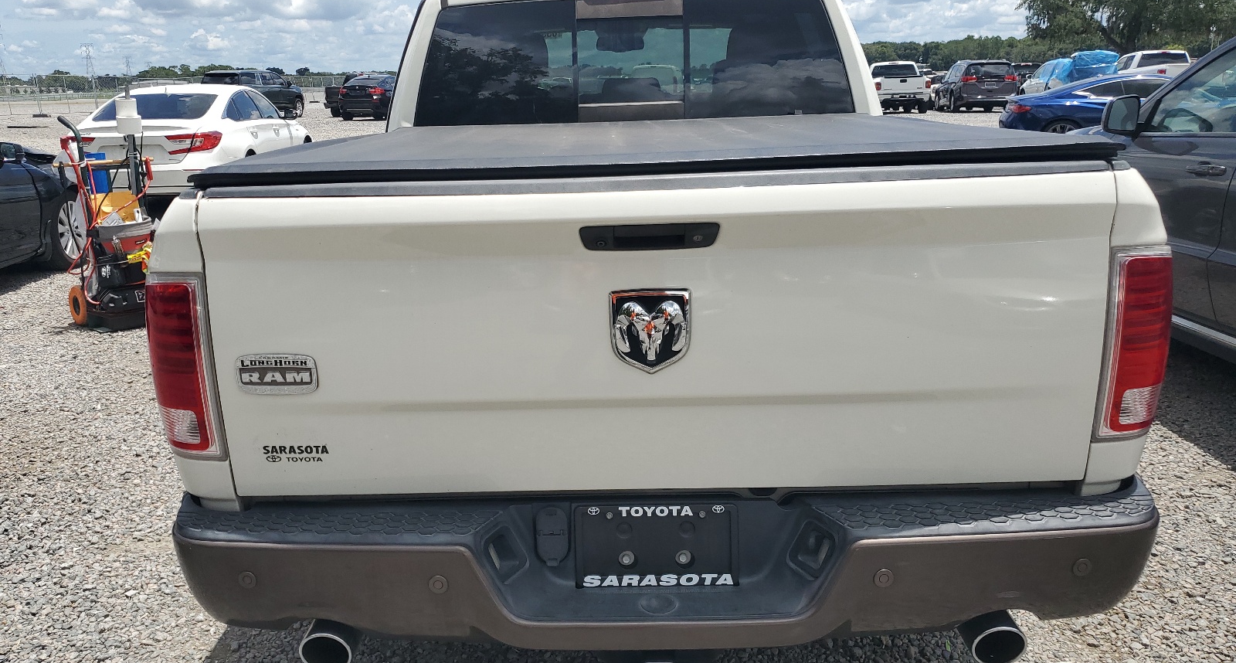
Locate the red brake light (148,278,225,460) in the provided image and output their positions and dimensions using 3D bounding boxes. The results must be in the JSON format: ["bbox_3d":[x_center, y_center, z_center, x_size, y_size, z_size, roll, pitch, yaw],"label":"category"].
[{"bbox_3d":[-0.809,0.054,1.758,0.160,0.360,0.135,-1,16,1],"label":"red brake light"}]

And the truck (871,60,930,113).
[{"bbox_3d":[10.532,-9.350,35.496,2.000,1.880,5.800,1,16,9],"label":"truck"}]

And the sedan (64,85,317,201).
[{"bbox_3d":[-5.491,-2.554,12.523,1.860,1.450,4.880,-2,16,-3],"label":"sedan"}]

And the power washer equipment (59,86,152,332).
[{"bbox_3d":[-3.381,-0.802,6.083,0.610,1.520,0.520,-12,19,-33],"label":"power washer equipment"}]

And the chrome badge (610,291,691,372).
[{"bbox_3d":[0.060,0.000,1.722,0.149,0.160,0.020,-2,15,0],"label":"chrome badge"}]

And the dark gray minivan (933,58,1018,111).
[{"bbox_3d":[12.914,-8.919,33.611,1.990,1.760,5.100,1,16,9],"label":"dark gray minivan"}]

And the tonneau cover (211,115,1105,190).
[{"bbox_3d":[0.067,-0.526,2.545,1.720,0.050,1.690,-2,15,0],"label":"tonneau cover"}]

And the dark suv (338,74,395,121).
[{"bbox_3d":[-9.035,-9.137,35.995,1.970,1.690,4.850,2,16,11],"label":"dark suv"}]

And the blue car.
[{"bbox_3d":[8.864,-3.583,15.483,4.690,1.390,1.850,5,17,22],"label":"blue car"}]

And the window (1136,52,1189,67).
[{"bbox_3d":[17.043,-8.470,29.000,1.550,0.430,0.130,1,16,7],"label":"window"}]

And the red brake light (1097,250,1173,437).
[{"bbox_3d":[0.948,0.010,1.741,0.160,0.360,0.135,-1,16,1],"label":"red brake light"}]

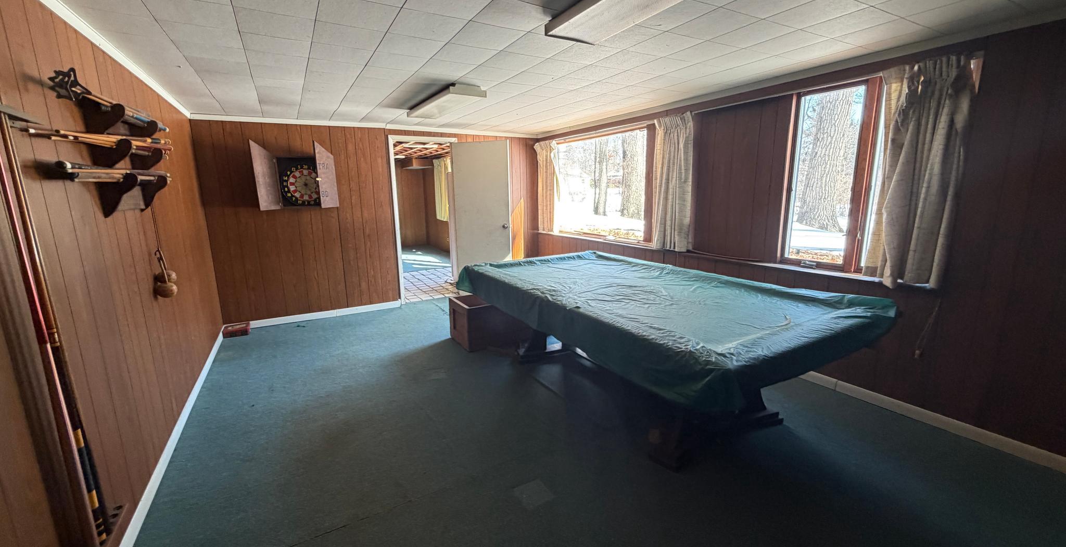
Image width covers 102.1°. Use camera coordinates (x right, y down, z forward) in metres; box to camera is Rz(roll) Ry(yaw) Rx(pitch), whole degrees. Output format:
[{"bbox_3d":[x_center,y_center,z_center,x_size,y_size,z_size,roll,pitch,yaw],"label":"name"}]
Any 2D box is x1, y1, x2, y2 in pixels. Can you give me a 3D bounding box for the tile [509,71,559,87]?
[{"bbox_3d":[0.000,-1.338,2.961,0.304,0.017,0.304,-7,12,-29],"label":"tile"}]

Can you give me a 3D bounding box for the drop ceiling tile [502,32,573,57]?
[{"bbox_3d":[0.040,-1.219,2.291,0.304,0.017,0.304,-7,12,-29],"label":"drop ceiling tile"}]

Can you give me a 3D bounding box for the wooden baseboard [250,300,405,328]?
[{"bbox_3d":[-2.408,0.471,4.940,1.782,0.071,0.015,-7,12,-29],"label":"wooden baseboard"}]

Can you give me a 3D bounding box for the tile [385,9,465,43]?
[{"bbox_3d":[-0.504,-1.185,2.045,0.310,0.015,0.315,-7,12,-29],"label":"tile"}]

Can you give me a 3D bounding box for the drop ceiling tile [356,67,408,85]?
[{"bbox_3d":[-0.945,-1.287,2.778,0.303,0.020,0.303,-7,12,-29],"label":"drop ceiling tile"}]

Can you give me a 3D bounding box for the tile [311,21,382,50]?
[{"bbox_3d":[-0.929,-1.200,2.164,0.310,0.015,0.315,-7,12,-29],"label":"tile"}]

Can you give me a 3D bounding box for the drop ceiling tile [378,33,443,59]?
[{"bbox_3d":[-0.641,-1.201,2.257,0.303,0.020,0.303,-7,12,-29],"label":"drop ceiling tile"}]

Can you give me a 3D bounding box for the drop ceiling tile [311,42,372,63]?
[{"bbox_3d":[-1.085,-1.248,2.433,0.310,0.015,0.315,-7,12,-29],"label":"drop ceiling tile"}]

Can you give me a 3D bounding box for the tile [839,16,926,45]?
[{"bbox_3d":[1.827,-1.270,2.262,0.305,0.020,0.305,-7,12,-29],"label":"tile"}]

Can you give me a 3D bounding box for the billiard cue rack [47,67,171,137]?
[{"bbox_3d":[-1.962,-0.727,2.074,0.140,0.192,1.597,-7,12,-29],"label":"billiard cue rack"}]

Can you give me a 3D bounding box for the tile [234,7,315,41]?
[{"bbox_3d":[-1.180,-1.151,1.985,0.305,0.020,0.305,-7,12,-29],"label":"tile"}]

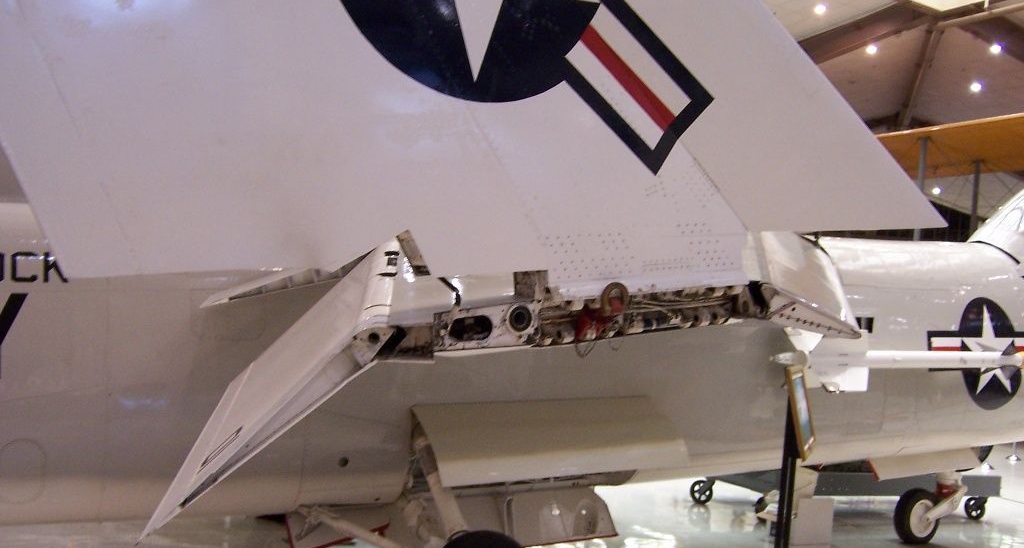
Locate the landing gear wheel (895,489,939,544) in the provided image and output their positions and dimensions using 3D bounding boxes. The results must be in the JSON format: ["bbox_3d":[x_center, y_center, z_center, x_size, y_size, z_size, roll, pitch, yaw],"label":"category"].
[{"bbox_3d":[4.000,2.390,9.620,0.558,0.552,0.148,7,-3,-29],"label":"landing gear wheel"}]

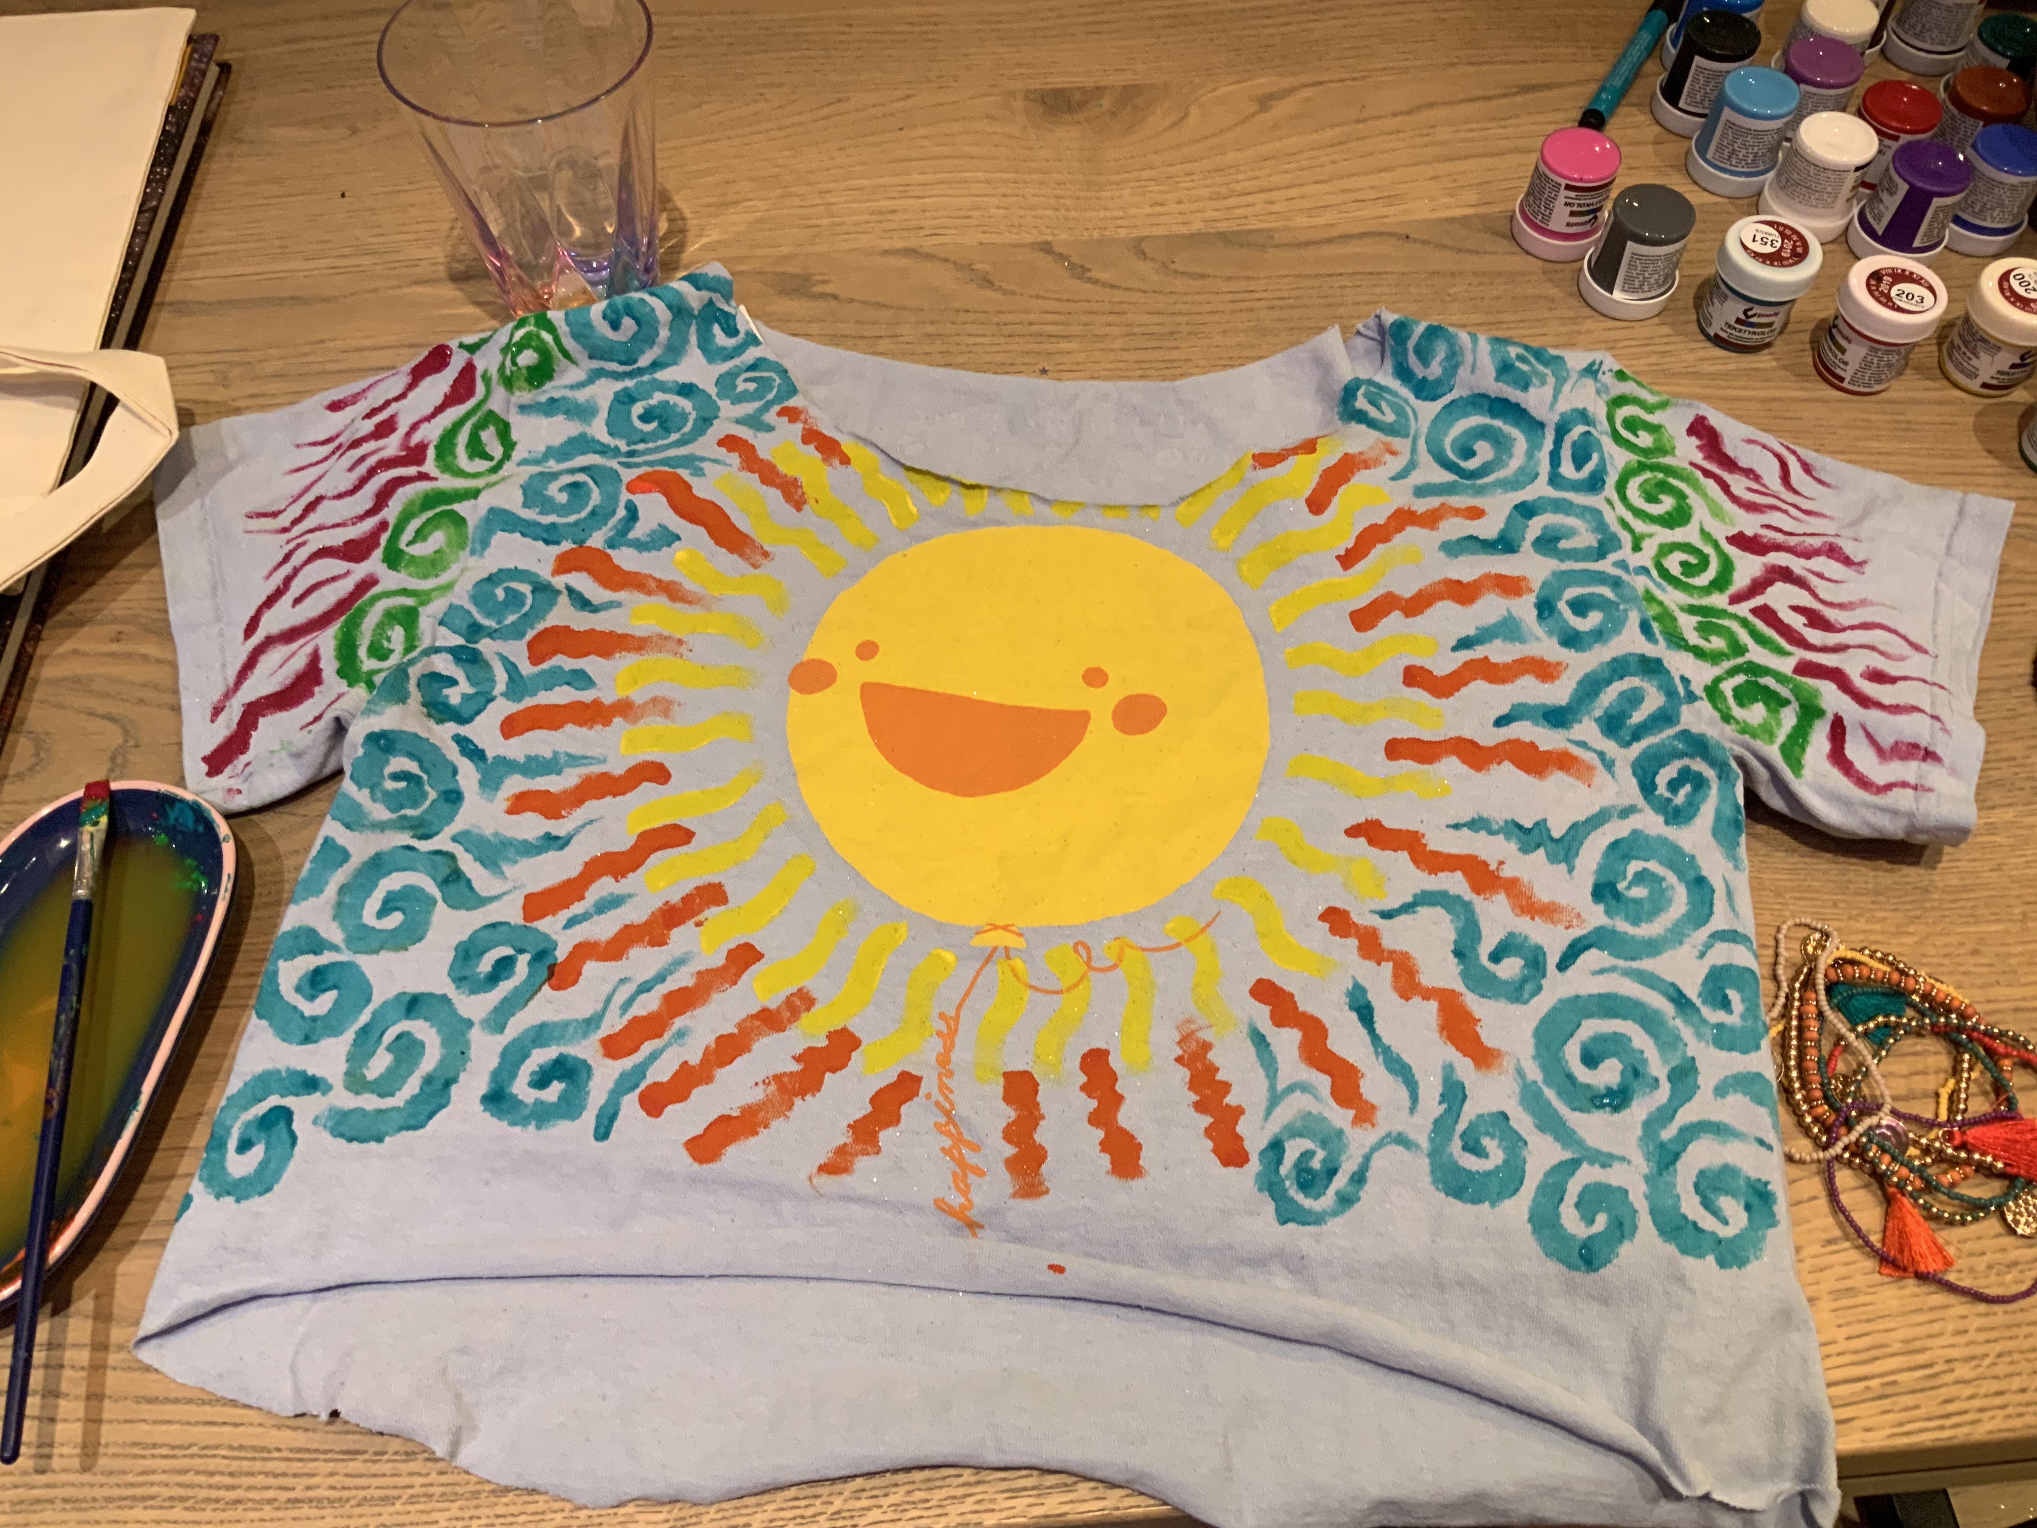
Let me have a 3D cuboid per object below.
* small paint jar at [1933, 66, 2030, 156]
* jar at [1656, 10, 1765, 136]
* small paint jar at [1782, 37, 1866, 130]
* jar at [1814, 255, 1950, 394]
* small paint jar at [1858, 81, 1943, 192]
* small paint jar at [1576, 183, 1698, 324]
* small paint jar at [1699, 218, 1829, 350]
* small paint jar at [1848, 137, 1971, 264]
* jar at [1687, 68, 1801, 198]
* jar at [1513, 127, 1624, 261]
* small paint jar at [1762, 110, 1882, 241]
[{"bbox_3d":[0.490,-0.325,0.877,0.045,0.047,0.045,0,59,0],"label":"small paint jar"},{"bbox_3d":[0.364,-0.364,0.900,0.045,0.047,0.045,5,59,3],"label":"jar"},{"bbox_3d":[0.411,-0.345,0.889,0.045,0.047,0.045,1,59,1],"label":"small paint jar"},{"bbox_3d":[0.406,-0.206,0.806,0.045,0.047,0.045,2,59,1],"label":"jar"},{"bbox_3d":[0.441,-0.315,0.871,0.045,0.047,0.045,0,59,0],"label":"small paint jar"},{"bbox_3d":[0.303,-0.250,0.833,0.045,0.047,0.045,0,59,0],"label":"small paint jar"},{"bbox_3d":[0.355,-0.229,0.820,0.045,0.047,0.045,0,59,0],"label":"small paint jar"},{"bbox_3d":[0.445,-0.278,0.849,0.045,0.047,0.045,0,59,0],"label":"small paint jar"},{"bbox_3d":[0.374,-0.325,0.877,0.045,0.047,0.045,0,59,0],"label":"jar"},{"bbox_3d":[0.275,-0.285,0.854,0.045,0.047,0.045,0,59,0],"label":"jar"},{"bbox_3d":[0.403,-0.295,0.859,0.045,0.047,0.045,0,59,0],"label":"small paint jar"}]

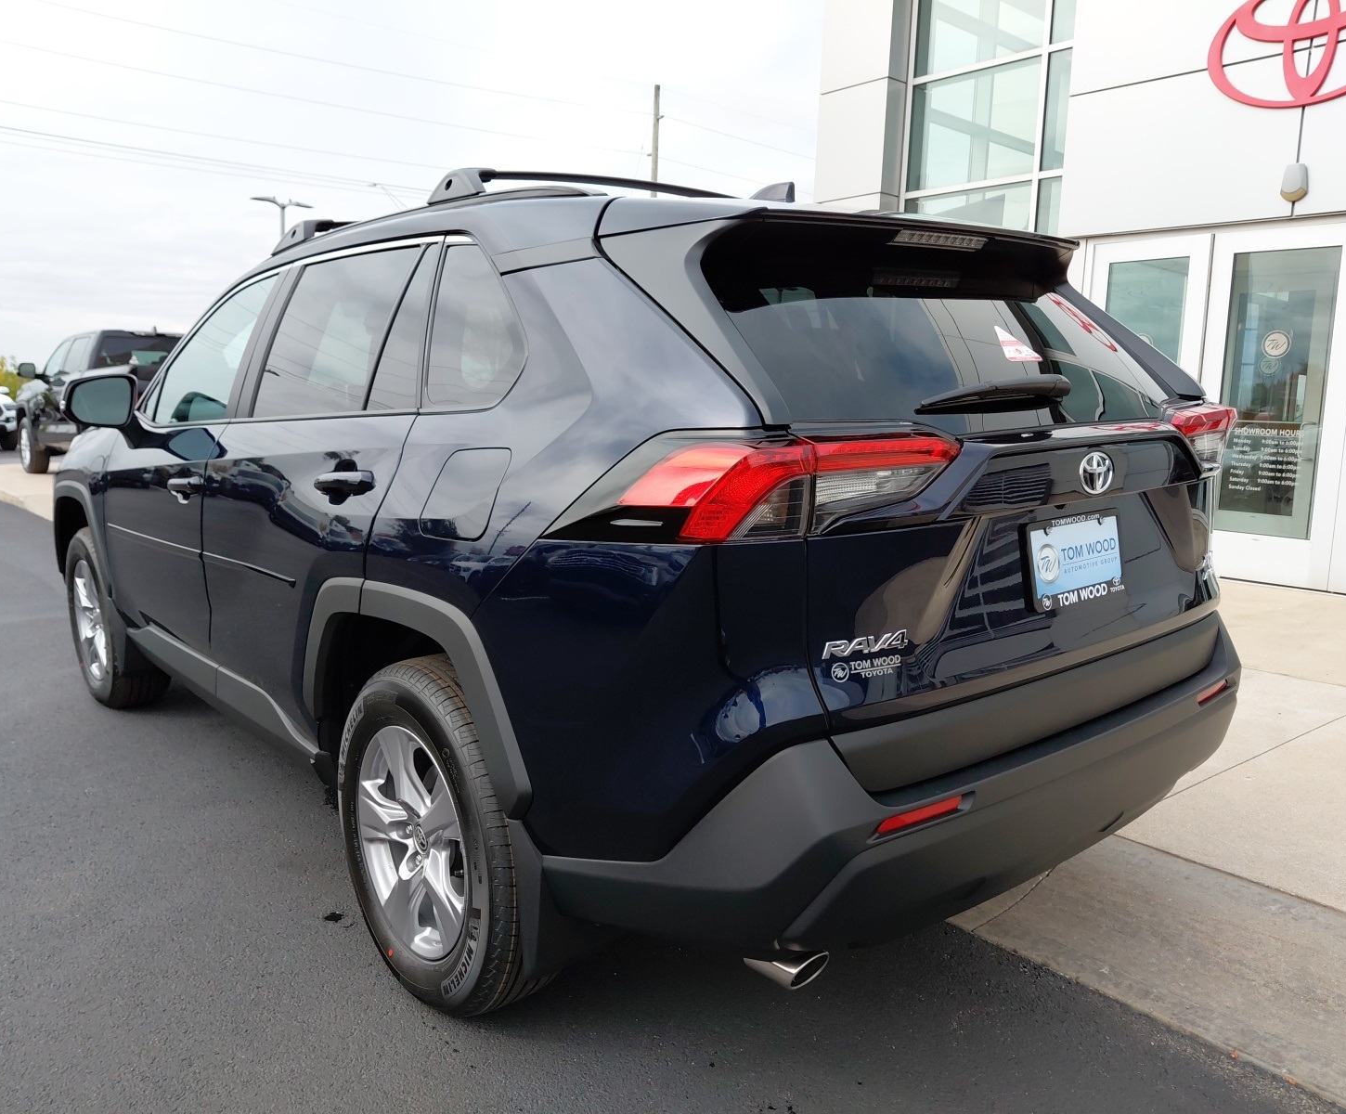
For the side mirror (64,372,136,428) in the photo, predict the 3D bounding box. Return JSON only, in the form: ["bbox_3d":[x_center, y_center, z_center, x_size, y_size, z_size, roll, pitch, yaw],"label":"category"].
[{"bbox_3d":[-1.815,-0.495,3.378,0.215,0.175,0.160,-8,12,-40],"label":"side mirror"}]

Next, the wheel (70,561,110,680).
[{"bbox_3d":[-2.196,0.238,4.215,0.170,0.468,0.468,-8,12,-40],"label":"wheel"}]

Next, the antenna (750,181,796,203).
[{"bbox_3d":[0.225,-0.818,2.439,0.060,0.063,0.165,-8,12,-40],"label":"antenna"}]

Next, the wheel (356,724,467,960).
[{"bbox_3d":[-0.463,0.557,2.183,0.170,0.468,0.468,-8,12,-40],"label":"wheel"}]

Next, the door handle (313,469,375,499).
[{"bbox_3d":[-0.684,-0.156,2.236,0.052,0.055,0.215,-8,12,-40],"label":"door handle"}]

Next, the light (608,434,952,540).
[{"bbox_3d":[0.196,-0.126,1.647,0.485,0.160,0.300,-8,12,-40],"label":"light"}]

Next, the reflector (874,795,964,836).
[{"bbox_3d":[0.384,0.389,1.644,0.170,0.033,0.030,-8,12,-40],"label":"reflector"}]

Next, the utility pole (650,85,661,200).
[{"bbox_3d":[-0.730,-8.864,34.696,0.260,12.265,0.260,2,7,0],"label":"utility pole"}]

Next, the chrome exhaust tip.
[{"bbox_3d":[0.183,0.670,1.814,0.085,0.064,0.140,-8,12,-40],"label":"chrome exhaust tip"}]

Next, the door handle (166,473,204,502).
[{"bbox_3d":[-1.392,-0.211,3.066,0.052,0.056,0.205,-8,12,-40],"label":"door handle"}]

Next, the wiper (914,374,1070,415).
[{"bbox_3d":[0.580,-0.285,1.851,0.405,0.068,0.075,-8,12,-40],"label":"wiper"}]

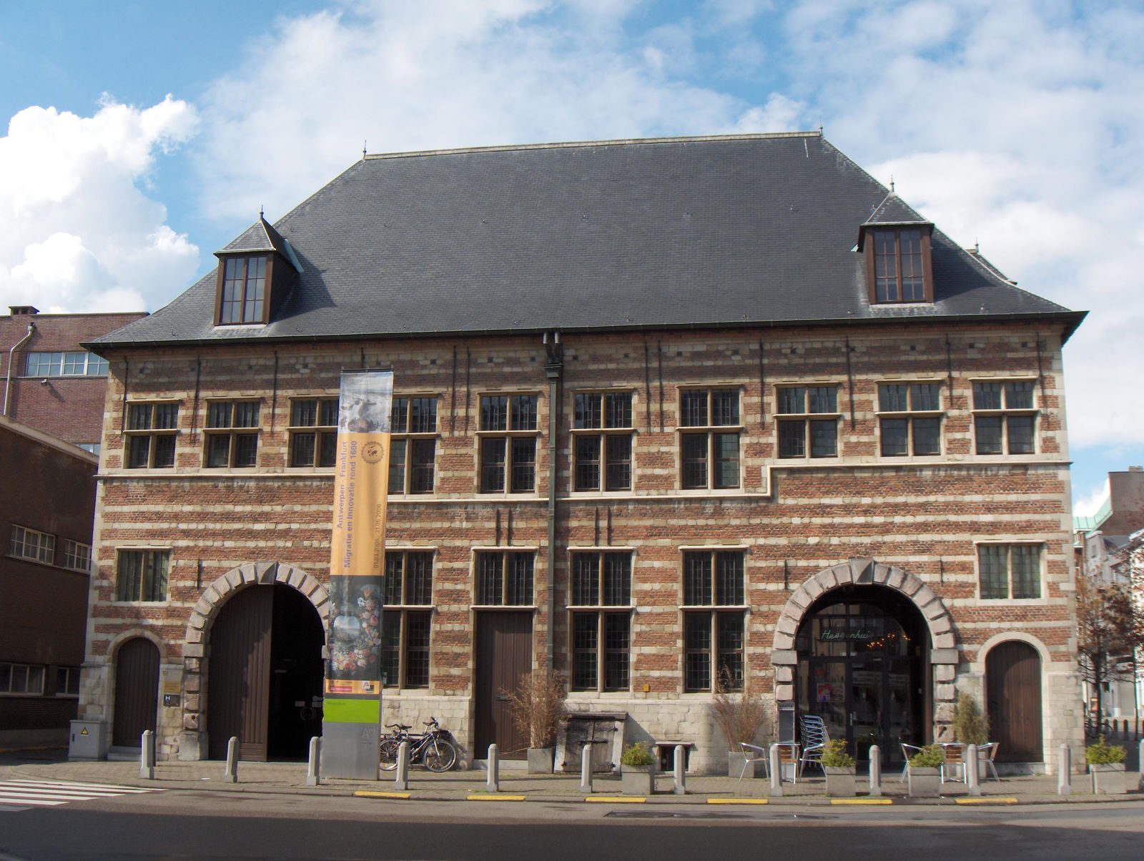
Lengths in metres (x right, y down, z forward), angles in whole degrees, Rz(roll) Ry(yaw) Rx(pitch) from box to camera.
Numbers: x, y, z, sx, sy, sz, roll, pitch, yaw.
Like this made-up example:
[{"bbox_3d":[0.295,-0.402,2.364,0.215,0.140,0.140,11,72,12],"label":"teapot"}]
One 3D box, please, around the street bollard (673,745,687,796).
[{"bbox_3d":[1.815,5.723,21.750,0.185,0.810,0.185,-1,-11,9],"label":"street bollard"}]

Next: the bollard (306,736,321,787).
[{"bbox_3d":[-4.652,5.939,23.200,0.190,0.860,0.190,-1,-11,10],"label":"bollard"}]

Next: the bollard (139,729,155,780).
[{"bbox_3d":[-7.833,5.977,23.800,0.200,0.870,0.200,-1,-11,10],"label":"bollard"}]

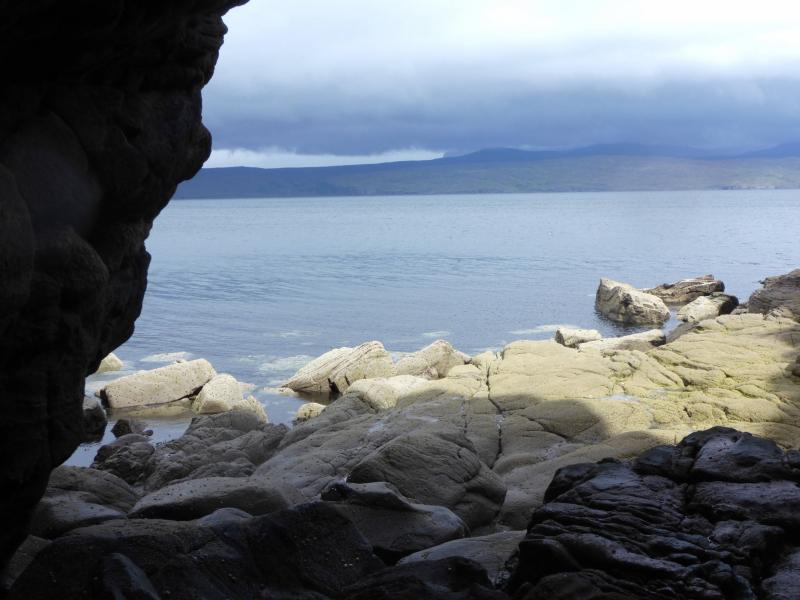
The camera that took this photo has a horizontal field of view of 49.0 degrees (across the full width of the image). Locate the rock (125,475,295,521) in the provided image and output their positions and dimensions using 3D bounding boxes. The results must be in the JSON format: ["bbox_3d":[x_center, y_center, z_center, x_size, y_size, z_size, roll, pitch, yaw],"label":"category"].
[{"bbox_3d":[-1.320,1.455,6.300,1.150,0.280,0.550,-2,7,-8],"label":"rock"}]

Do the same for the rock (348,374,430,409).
[{"bbox_3d":[-0.130,1.110,10.500,0.960,0.320,0.750,-1,7,0],"label":"rock"}]

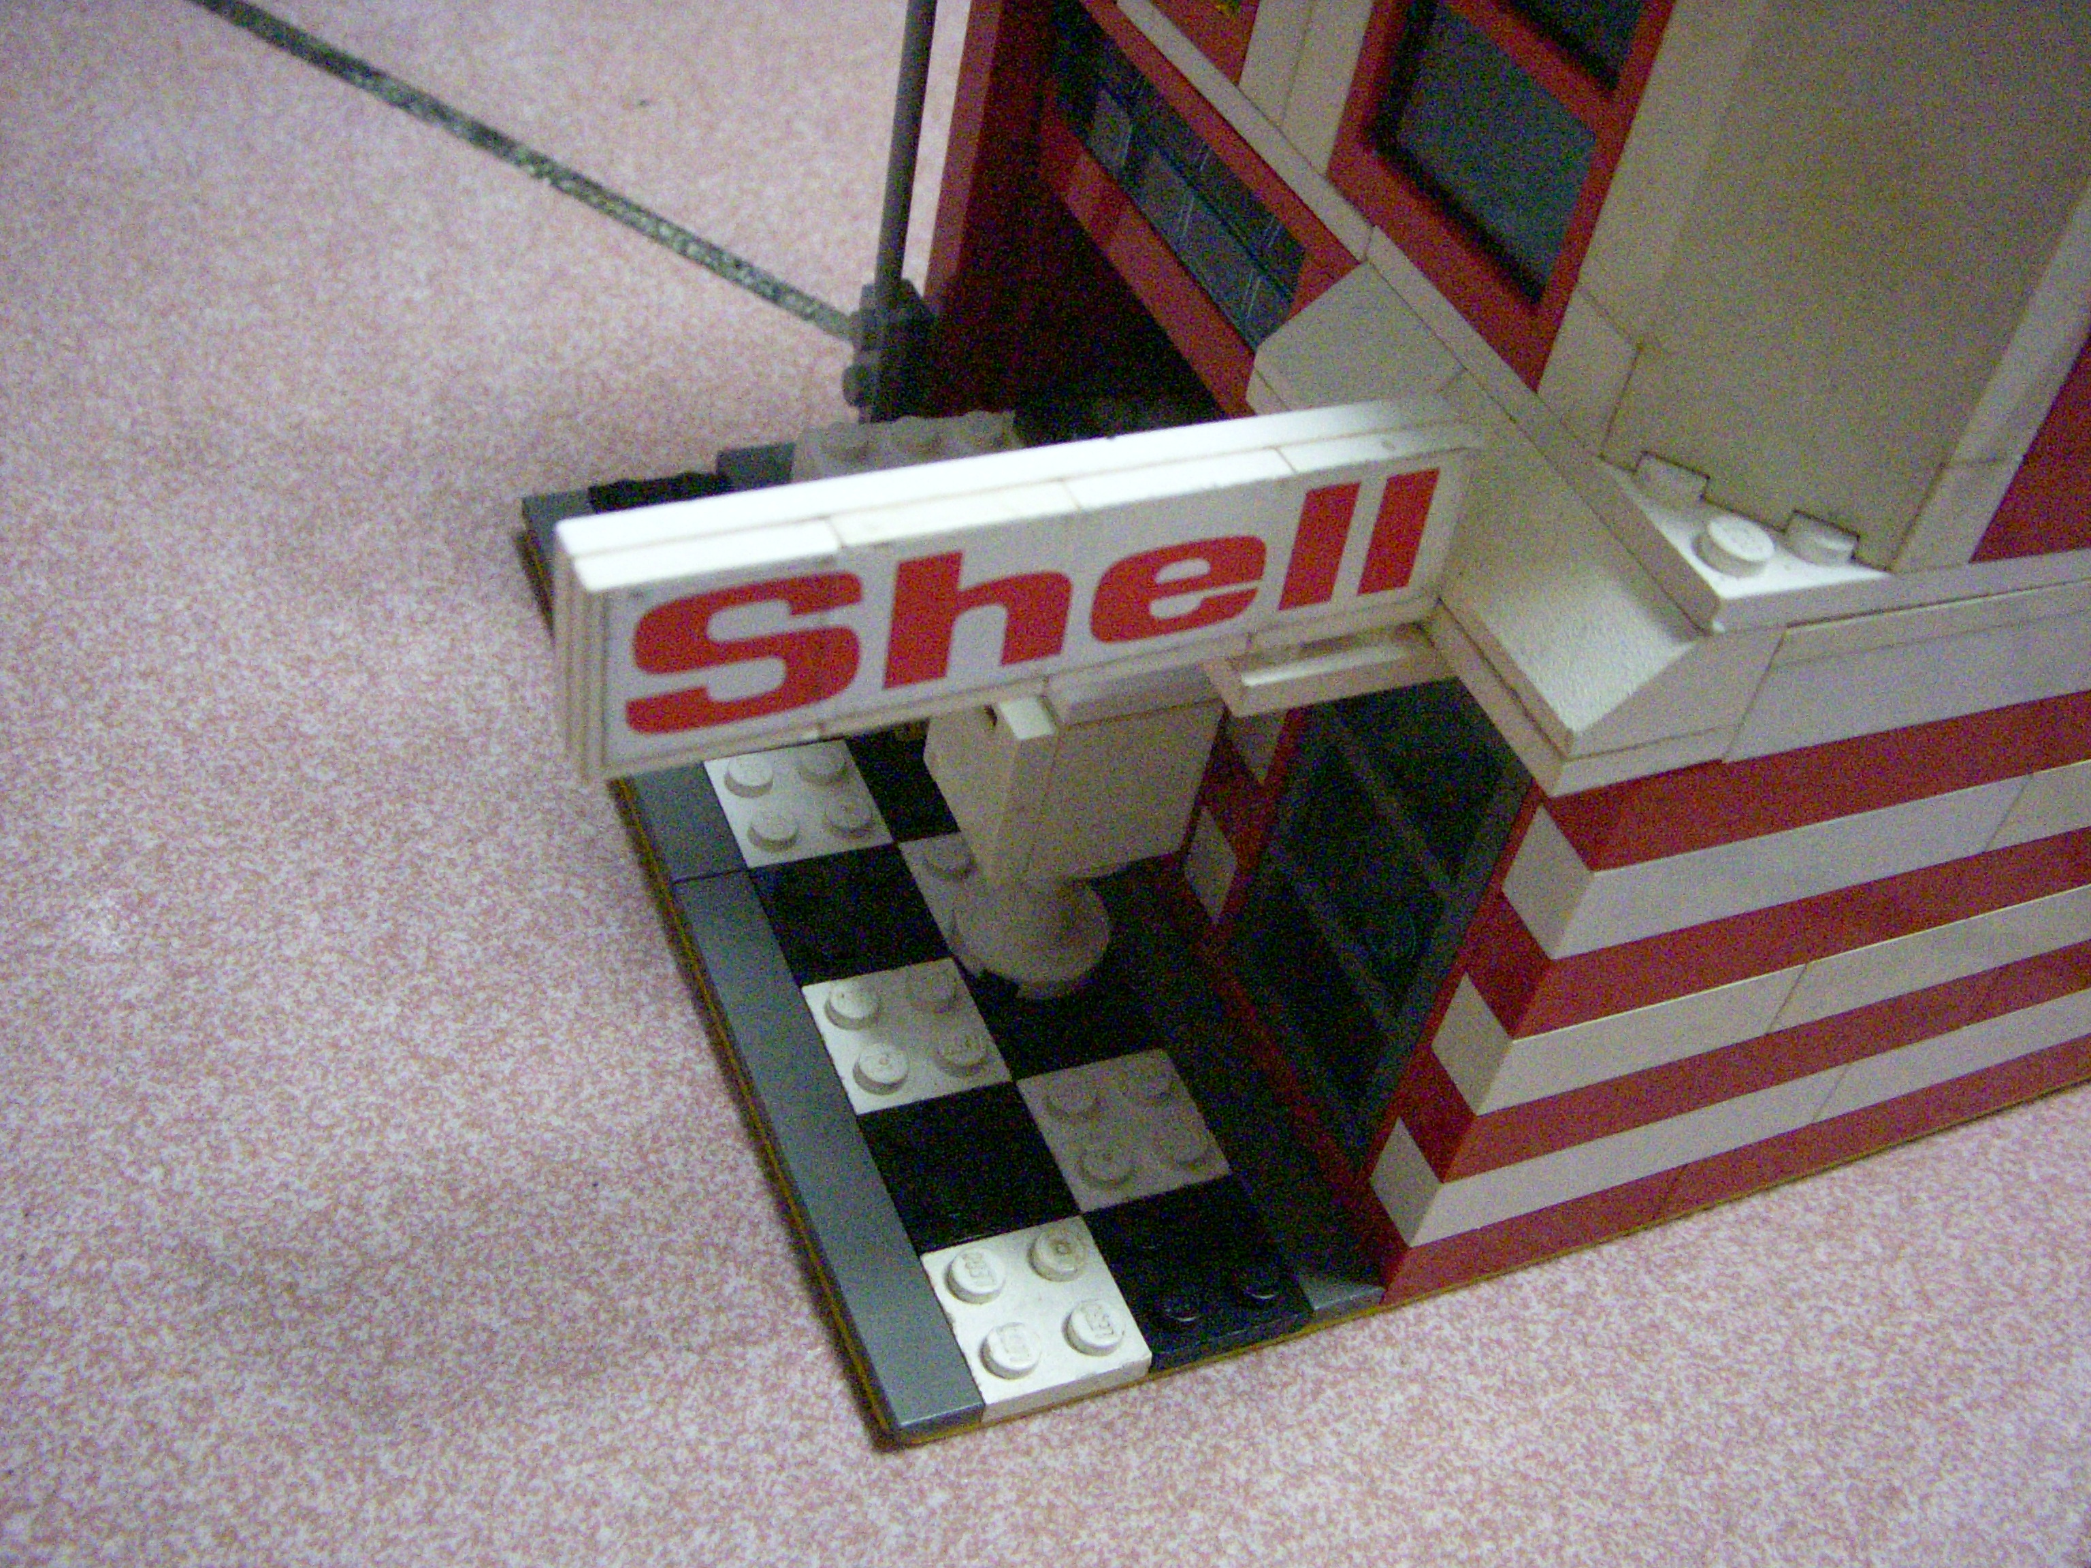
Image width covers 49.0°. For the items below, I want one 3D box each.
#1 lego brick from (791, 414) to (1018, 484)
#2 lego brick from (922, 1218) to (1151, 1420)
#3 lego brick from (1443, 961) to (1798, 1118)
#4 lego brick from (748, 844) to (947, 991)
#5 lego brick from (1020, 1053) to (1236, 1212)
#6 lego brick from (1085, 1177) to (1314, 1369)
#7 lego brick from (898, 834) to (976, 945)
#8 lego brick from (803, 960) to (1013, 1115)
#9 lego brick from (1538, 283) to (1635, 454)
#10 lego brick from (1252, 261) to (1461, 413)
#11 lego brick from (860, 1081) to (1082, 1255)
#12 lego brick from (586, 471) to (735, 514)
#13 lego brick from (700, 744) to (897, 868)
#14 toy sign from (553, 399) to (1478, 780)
[{"bbox_3d":[-0.013,-0.032,0.249,0.024,0.011,0.014,-9,47,-24],"label":"lego brick"},{"bbox_3d":[-0.001,0.046,0.199,0.016,0.005,0.016,-9,47,-24],"label":"lego brick"},{"bbox_3d":[0.049,0.018,0.194,0.032,0.011,0.008,-9,47,-24],"label":"lego brick"},{"bbox_3d":[-0.020,0.013,0.229,0.016,0.005,0.016,-9,47,-24],"label":"lego brick"},{"bbox_3d":[0.007,0.033,0.215,0.016,0.005,0.016,-9,47,-24],"label":"lego brick"},{"bbox_3d":[0.014,0.043,0.205,0.016,0.005,0.016,-9,47,-24],"label":"lego brick"},{"bbox_3d":[-0.005,0.011,0.235,0.016,0.005,0.016,-9,47,-24],"label":"lego brick"},{"bbox_3d":[-0.013,0.024,0.219,0.016,0.005,0.016,-9,47,-24],"label":"lego brick"},{"bbox_3d":[0.041,-0.029,0.162,0.008,0.011,0.008,-9,47,-24],"label":"lego brick"},{"bbox_3d":[0.028,-0.033,0.182,0.016,0.011,0.016,-9,47,-24],"label":"lego brick"},{"bbox_3d":[-0.007,0.035,0.209,0.016,0.005,0.016,-9,47,-24],"label":"lego brick"},{"bbox_3d":[-0.044,-0.030,0.269,0.016,0.005,0.016,-9,47,-24],"label":"lego brick"},{"bbox_3d":[-0.026,0.003,0.239,0.016,0.005,0.016,-9,47,-24],"label":"lego brick"},{"bbox_3d":[-0.001,-0.014,0.156,0.064,0.015,0.007,-13,47,-22],"label":"toy sign"}]

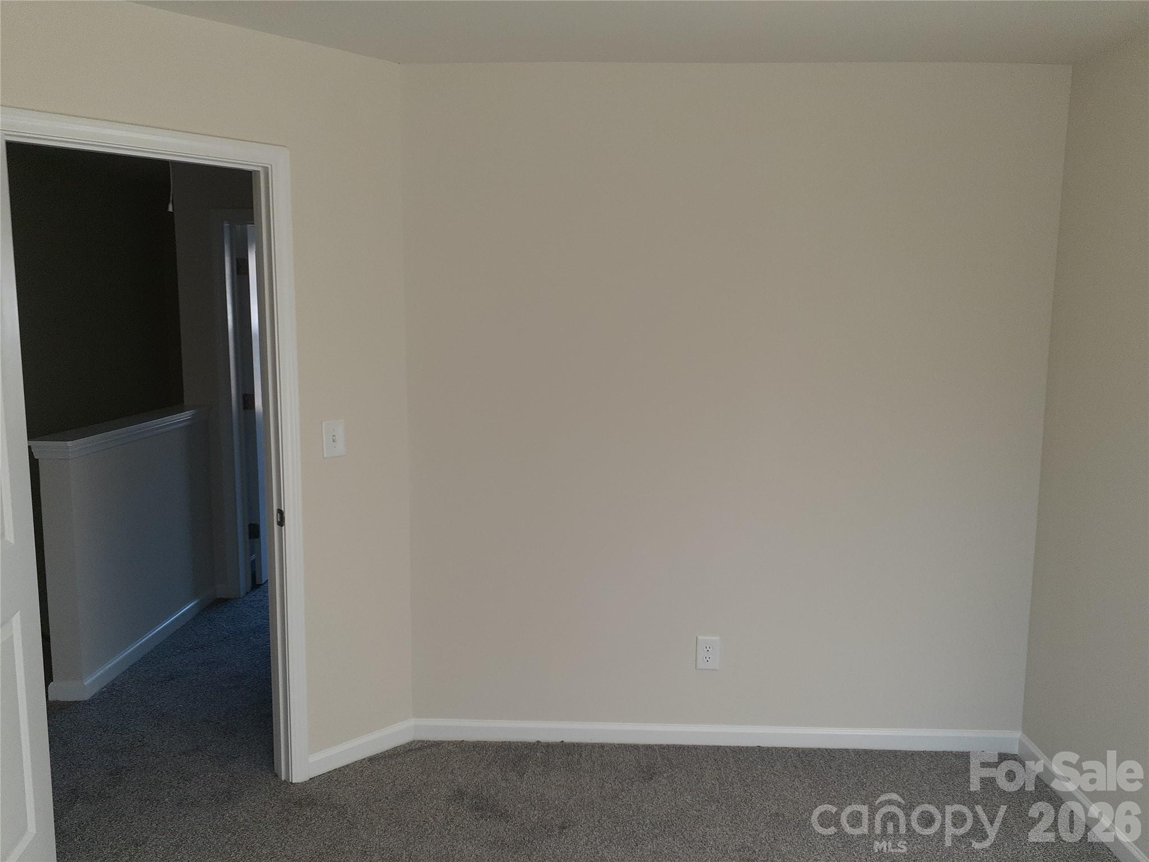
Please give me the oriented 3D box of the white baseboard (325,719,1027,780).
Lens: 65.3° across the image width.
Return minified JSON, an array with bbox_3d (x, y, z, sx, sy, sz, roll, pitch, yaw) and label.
[{"bbox_3d":[0.357,1.152,3.198,2.564,0.087,0.314,1,7,2],"label":"white baseboard"}]

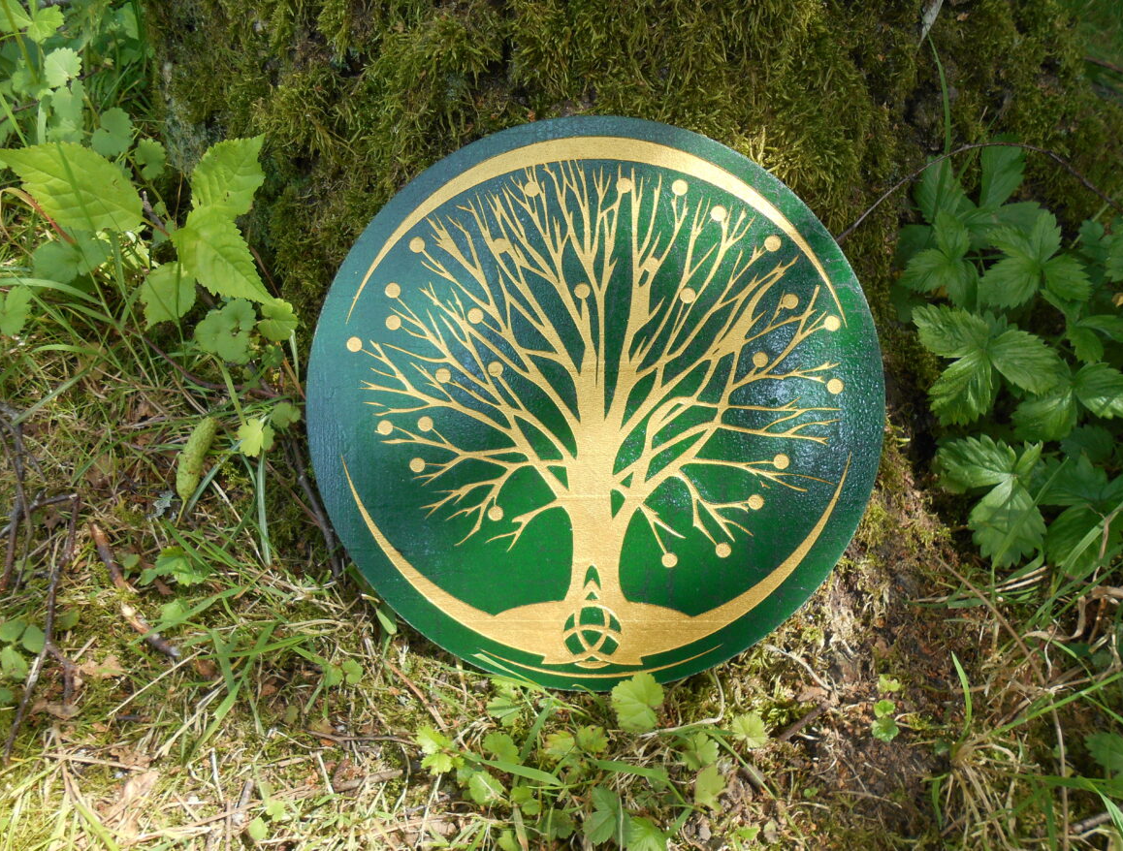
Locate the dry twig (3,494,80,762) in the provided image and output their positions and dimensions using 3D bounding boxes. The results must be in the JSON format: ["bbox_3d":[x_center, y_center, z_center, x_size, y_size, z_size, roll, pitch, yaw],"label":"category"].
[{"bbox_3d":[-0.260,0.096,0.444,0.032,0.018,0.172,-8,44,-9],"label":"dry twig"}]

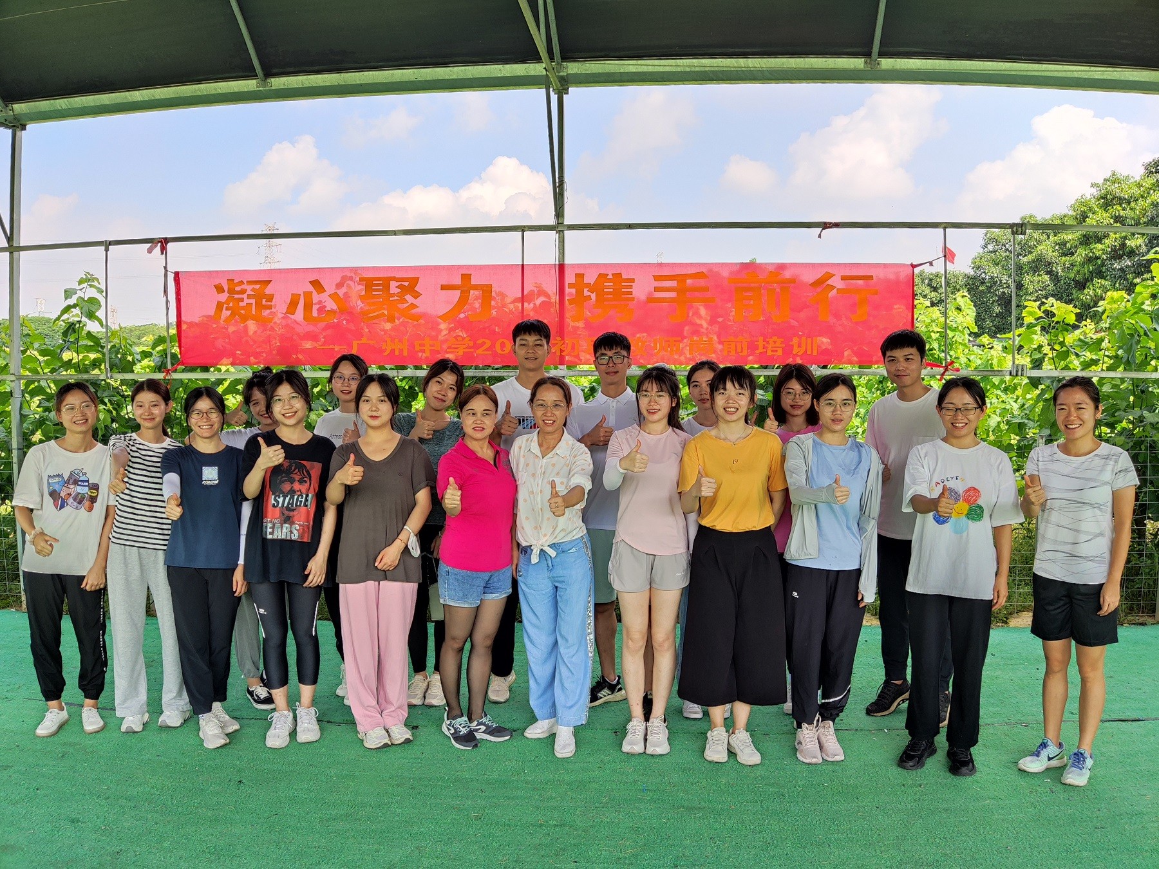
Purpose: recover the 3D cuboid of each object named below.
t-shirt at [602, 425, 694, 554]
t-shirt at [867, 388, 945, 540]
[{"bbox_3d":[0.298,0.232,3.627,0.387,0.548,0.280,0,4,3],"label":"t-shirt"},{"bbox_3d":[1.523,0.140,3.862,0.434,0.710,0.280,0,4,5],"label":"t-shirt"}]

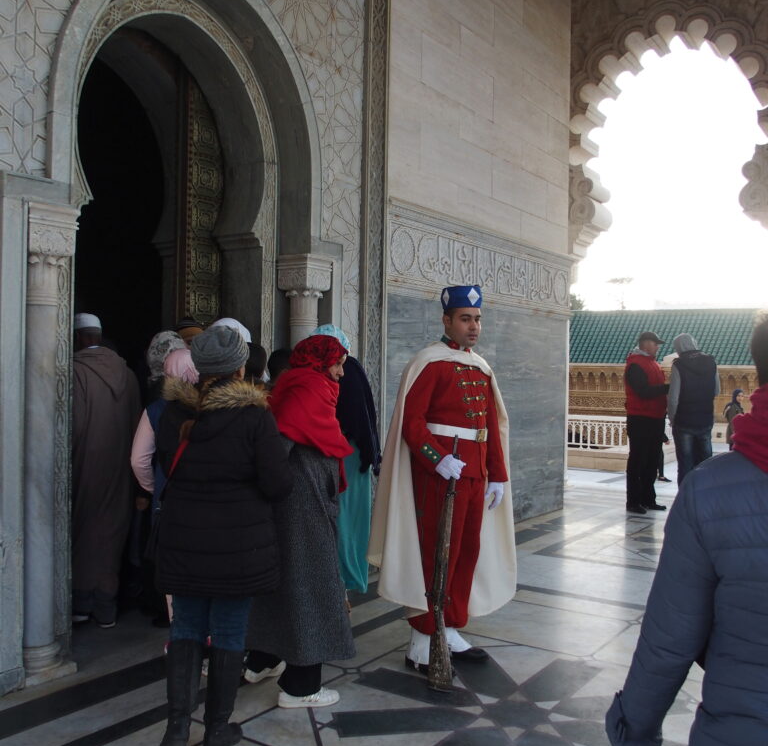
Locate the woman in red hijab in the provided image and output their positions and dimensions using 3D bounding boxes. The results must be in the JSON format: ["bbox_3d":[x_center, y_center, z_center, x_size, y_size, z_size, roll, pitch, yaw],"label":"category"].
[{"bbox_3d":[-0.365,0.625,3.720,0.480,1.610,0.500,1,0,-22],"label":"woman in red hijab"}]

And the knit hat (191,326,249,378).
[{"bbox_3d":[-0.632,-0.083,3.170,0.210,0.200,0.240,1,0,12],"label":"knit hat"}]

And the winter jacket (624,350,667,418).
[{"bbox_3d":[2.680,0.105,8.500,0.400,0.710,0.500,1,0,12],"label":"winter jacket"}]

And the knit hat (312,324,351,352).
[{"bbox_3d":[-0.292,-0.180,4.750,0.200,0.190,0.230,1,0,-30],"label":"knit hat"}]

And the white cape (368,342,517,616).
[{"bbox_3d":[0.300,0.530,4.210,0.520,1.360,0.680,1,0,40],"label":"white cape"}]

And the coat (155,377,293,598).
[{"bbox_3d":[-0.613,0.415,3.170,0.530,0.820,0.370,1,0,3],"label":"coat"}]

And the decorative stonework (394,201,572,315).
[{"bbox_3d":[1.030,-0.940,7.570,0.120,0.660,3.450,1,0,35],"label":"decorative stonework"}]

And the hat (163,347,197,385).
[{"bbox_3d":[-0.965,-0.035,4.000,0.190,0.200,0.220,1,0,-21],"label":"hat"}]

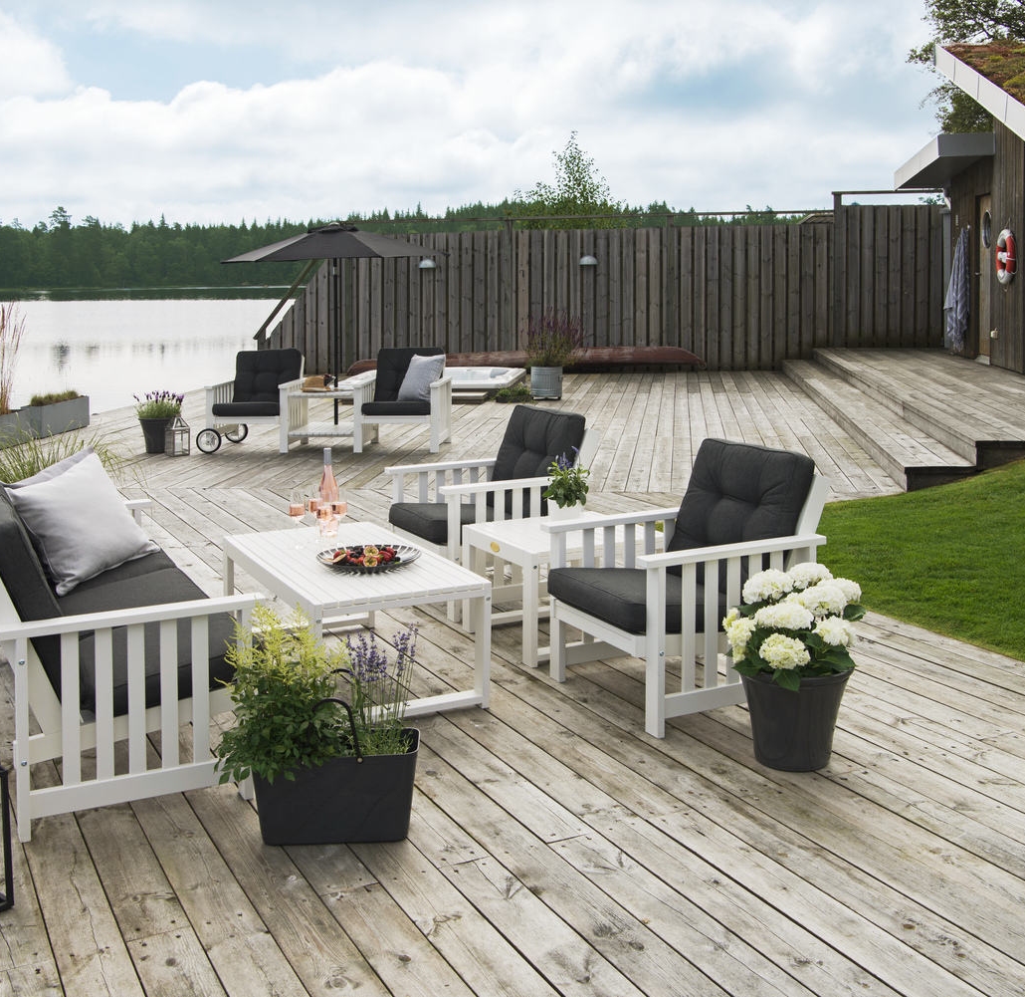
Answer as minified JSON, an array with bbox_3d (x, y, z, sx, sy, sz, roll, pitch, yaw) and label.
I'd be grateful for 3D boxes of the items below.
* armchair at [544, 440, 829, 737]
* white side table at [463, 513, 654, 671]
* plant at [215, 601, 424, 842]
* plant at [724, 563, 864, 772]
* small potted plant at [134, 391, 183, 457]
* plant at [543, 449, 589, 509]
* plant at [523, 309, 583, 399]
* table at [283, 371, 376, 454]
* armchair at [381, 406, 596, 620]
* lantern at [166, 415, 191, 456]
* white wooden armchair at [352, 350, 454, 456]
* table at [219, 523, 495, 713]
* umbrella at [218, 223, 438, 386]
[{"bbox_3d":[0.636,0.262,4.274,0.828,0.828,0.664,-5,11,-29],"label":"armchair"},{"bbox_3d":[0.207,0.343,4.837,0.627,0.439,0.533,-6,12,-29],"label":"white side table"},{"bbox_3d":[-0.502,0.583,3.158,0.515,0.590,0.320,-1,11,-3],"label":"plant"},{"bbox_3d":[0.848,0.488,3.621,0.400,0.580,0.400,0,9,0],"label":"plant"},{"bbox_3d":[-2.917,-0.629,9.847,0.396,0.508,0.384,-3,11,-16],"label":"small potted plant"},{"bbox_3d":[0.225,-0.076,5.014,0.195,0.279,0.189,0,11,3],"label":"plant"},{"bbox_3d":[0.520,-1.847,15.293,0.740,1.120,0.700,0,9,0],"label":"plant"},{"bbox_3d":[-1.586,-0.713,10.622,0.580,0.505,0.700,1,9,6],"label":"table"},{"bbox_3d":[-0.082,0.031,5.409,0.768,0.841,0.680,-5,12,-26],"label":"armchair"},{"bbox_3d":[-2.682,-0.513,9.707,0.144,0.332,0.144,-6,12,-28],"label":"lantern"},{"bbox_3d":[-0.888,-0.816,9.922,0.695,0.841,0.768,1,11,4],"label":"white wooden armchair"},{"bbox_3d":[-0.598,0.430,4.379,0.606,0.439,1.103,-6,12,-27],"label":"table"},{"bbox_3d":[-1.562,-1.489,10.622,1.970,1.920,1.950,1,9,6],"label":"umbrella"}]

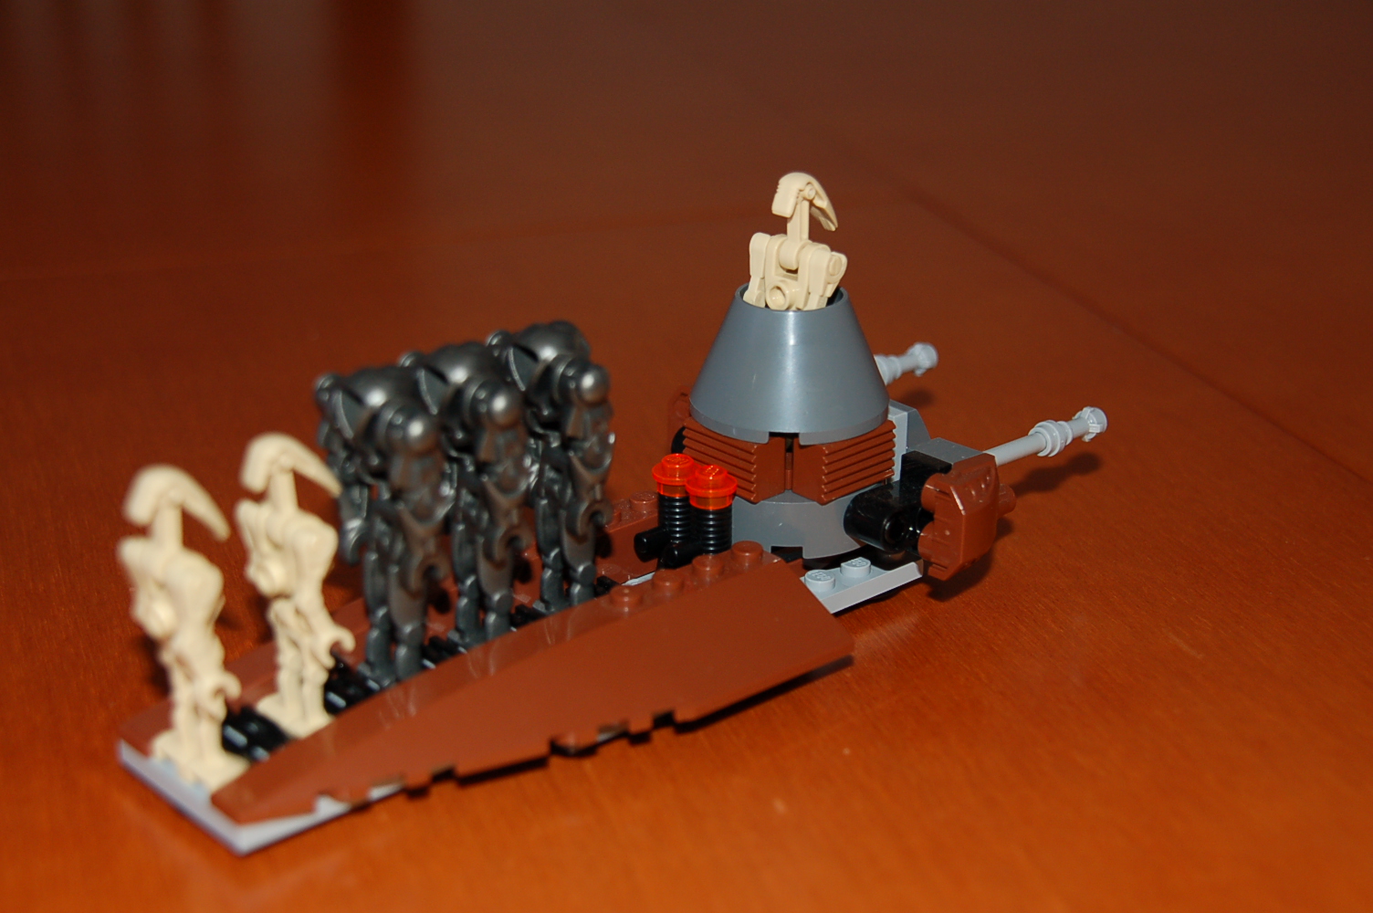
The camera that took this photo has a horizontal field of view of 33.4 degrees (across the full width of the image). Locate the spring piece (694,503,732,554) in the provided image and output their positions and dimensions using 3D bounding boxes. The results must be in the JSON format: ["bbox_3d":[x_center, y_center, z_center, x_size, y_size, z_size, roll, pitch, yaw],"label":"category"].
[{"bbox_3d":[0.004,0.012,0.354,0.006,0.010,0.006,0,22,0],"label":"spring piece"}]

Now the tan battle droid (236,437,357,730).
[{"bbox_3d":[-0.052,0.018,0.308,0.014,0.045,0.019,-18,28,-38],"label":"tan battle droid"}]

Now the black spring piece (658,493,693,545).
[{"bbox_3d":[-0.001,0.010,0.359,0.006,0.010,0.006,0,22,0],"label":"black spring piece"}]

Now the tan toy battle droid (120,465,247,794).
[{"bbox_3d":[-0.065,0.022,0.298,0.014,0.045,0.019,-18,28,-38],"label":"tan toy battle droid"}]

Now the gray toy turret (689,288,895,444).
[{"bbox_3d":[0.016,-0.017,0.360,0.032,0.019,0.032,0,22,0],"label":"gray toy turret"}]

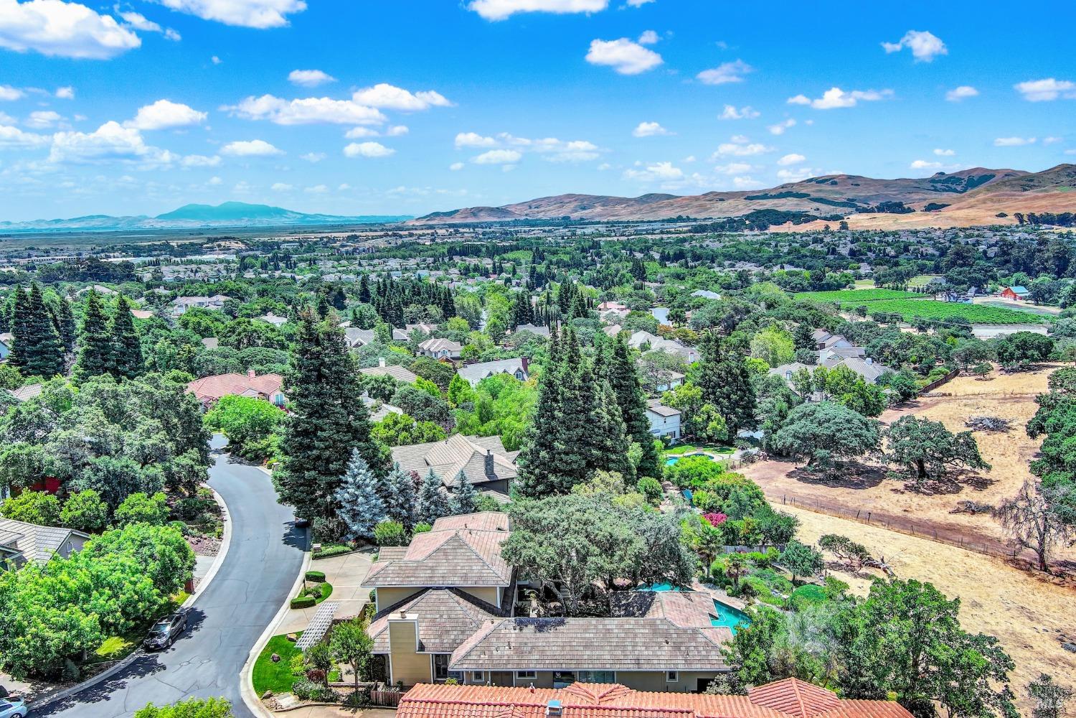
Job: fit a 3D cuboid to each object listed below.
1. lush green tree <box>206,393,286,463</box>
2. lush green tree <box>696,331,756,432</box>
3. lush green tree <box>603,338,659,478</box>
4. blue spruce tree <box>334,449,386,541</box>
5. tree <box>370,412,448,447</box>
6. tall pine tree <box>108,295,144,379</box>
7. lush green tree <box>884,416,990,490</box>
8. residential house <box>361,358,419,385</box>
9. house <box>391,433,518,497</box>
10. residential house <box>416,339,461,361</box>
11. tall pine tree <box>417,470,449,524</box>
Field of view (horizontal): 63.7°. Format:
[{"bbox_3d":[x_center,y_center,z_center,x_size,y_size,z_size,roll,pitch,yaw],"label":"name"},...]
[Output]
[{"bbox_3d":[-45.379,10.289,133.864,12.460,9.850,11.220,-3,10,-19],"label":"lush green tree"},{"bbox_3d":[32.339,4.619,148.185,10.200,18.580,9.690,2,9,12],"label":"lush green tree"},{"bbox_3d":[13.147,6.549,123.788,8.280,19.990,8.280,1,9,6],"label":"lush green tree"},{"bbox_3d":[-18.978,14.494,92.514,5.560,10.060,5.560,-2,9,-12],"label":"blue spruce tree"},{"bbox_3d":[-20.330,13.680,136.540,11.300,9.800,10.500,-2,10,0],"label":"tree"},{"bbox_3d":[-99.402,-4.580,209.149,8.720,21.700,8.720,-4,10,-25],"label":"tall pine tree"},{"bbox_3d":[54.890,12.340,119.140,14.440,9.400,13.000,4,10,25],"label":"lush green tree"},{"bbox_3d":[-42.080,3.250,241.670,17.000,7.000,13.000,-6,11,-27],"label":"residential house"},{"bbox_3d":[-10.500,15.210,117.400,17.000,9.000,20.000,-5,10,-19],"label":"house"},{"bbox_3d":[-28.938,-3.118,254.639,12.300,7.300,10.500,-4,10,-24],"label":"residential house"},{"bbox_3d":[-12.210,16.520,99.540,3.900,8.200,3.900,-2,10,0],"label":"tall pine tree"}]

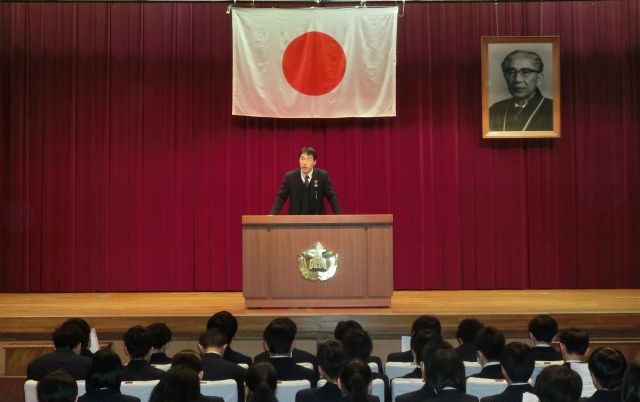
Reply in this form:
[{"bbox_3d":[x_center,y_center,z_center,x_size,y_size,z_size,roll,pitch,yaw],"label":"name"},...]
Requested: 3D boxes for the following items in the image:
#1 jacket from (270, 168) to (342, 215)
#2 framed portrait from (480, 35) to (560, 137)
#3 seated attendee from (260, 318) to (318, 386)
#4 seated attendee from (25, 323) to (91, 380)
[{"bbox_3d":[-0.139,0.025,11.304,0.750,0.740,0.420,0,-1,4],"label":"jacket"},{"bbox_3d":[2.349,-1.329,12.717,0.910,1.180,0.060,0,-1,0],"label":"framed portrait"},{"bbox_3d":[-0.247,1.442,7.602,0.500,1.300,0.780,0,-1,0],"label":"seated attendee"},{"bbox_3d":[-1.726,1.481,7.611,0.500,1.240,0.780,0,-1,3],"label":"seated attendee"}]

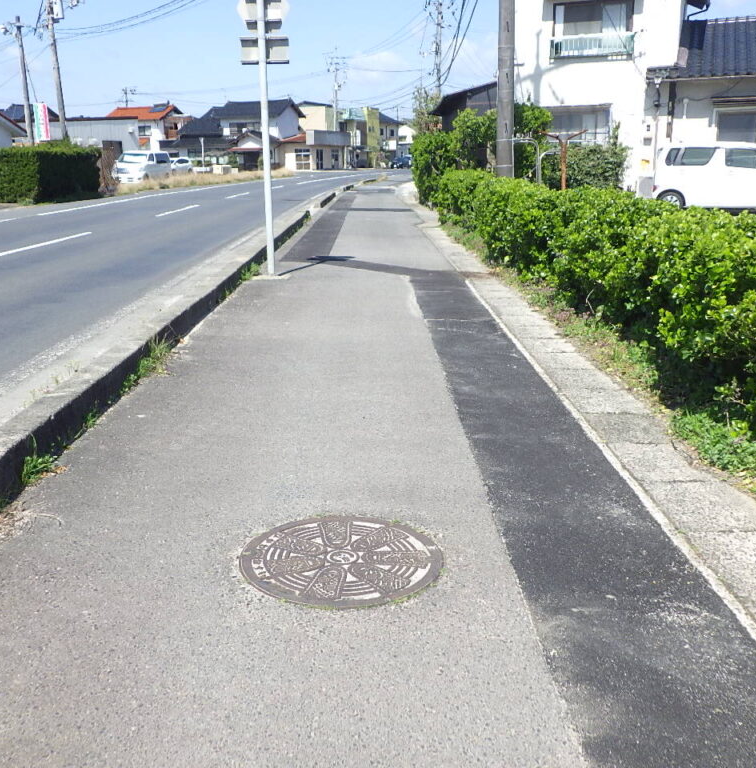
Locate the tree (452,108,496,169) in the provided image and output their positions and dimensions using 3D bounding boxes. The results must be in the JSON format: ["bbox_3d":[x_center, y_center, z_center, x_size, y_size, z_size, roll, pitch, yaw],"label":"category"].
[{"bbox_3d":[2.534,-5.849,21.733,1.350,2.600,1.350,-1,15,0],"label":"tree"}]

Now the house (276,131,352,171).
[{"bbox_3d":[-7.100,-25.804,91.951,5.000,4.100,8.500,7,17,24],"label":"house"}]

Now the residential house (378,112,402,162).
[{"bbox_3d":[0.746,-33.000,112.287,7.500,7.510,7.500,-11,18,-34],"label":"residential house"}]

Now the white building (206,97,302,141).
[{"bbox_3d":[-14.000,-28.856,96.300,9.300,7.700,6.600,5,16,19],"label":"white building"}]

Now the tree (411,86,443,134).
[{"bbox_3d":[2.750,-13.759,46.001,2.100,5.050,2.100,0,15,0],"label":"tree"}]

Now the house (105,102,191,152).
[{"bbox_3d":[-25.401,-26.952,91.579,7.300,7.250,6.800,2,15,10],"label":"house"}]

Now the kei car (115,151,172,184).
[{"bbox_3d":[-12.400,-11.377,43.541,1.760,1.750,4.600,0,15,0],"label":"kei car"}]

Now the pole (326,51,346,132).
[{"bbox_3d":[-4.604,-29.999,91.336,1.900,12.660,0.800,-1,15,0],"label":"pole"}]

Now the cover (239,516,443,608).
[{"bbox_3d":[-0.127,0.620,2.893,0.695,0.040,0.695,0,15,0],"label":"cover"}]

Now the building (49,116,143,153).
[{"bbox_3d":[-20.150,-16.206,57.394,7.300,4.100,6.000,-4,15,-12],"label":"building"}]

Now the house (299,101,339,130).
[{"bbox_3d":[-8.400,-31.405,105.452,6.200,7.800,4.600,6,16,21],"label":"house"}]

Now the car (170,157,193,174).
[{"bbox_3d":[-18.400,-19.689,74.442,1.700,1.520,4.100,6,16,21],"label":"car"}]

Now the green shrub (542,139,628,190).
[{"bbox_3d":[4.875,-4.862,19.623,2.150,1.680,1.400,7,17,25],"label":"green shrub"}]

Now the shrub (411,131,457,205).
[{"bbox_3d":[1.720,-6.700,25.640,1.400,2.150,1.450,0,15,0],"label":"shrub"}]

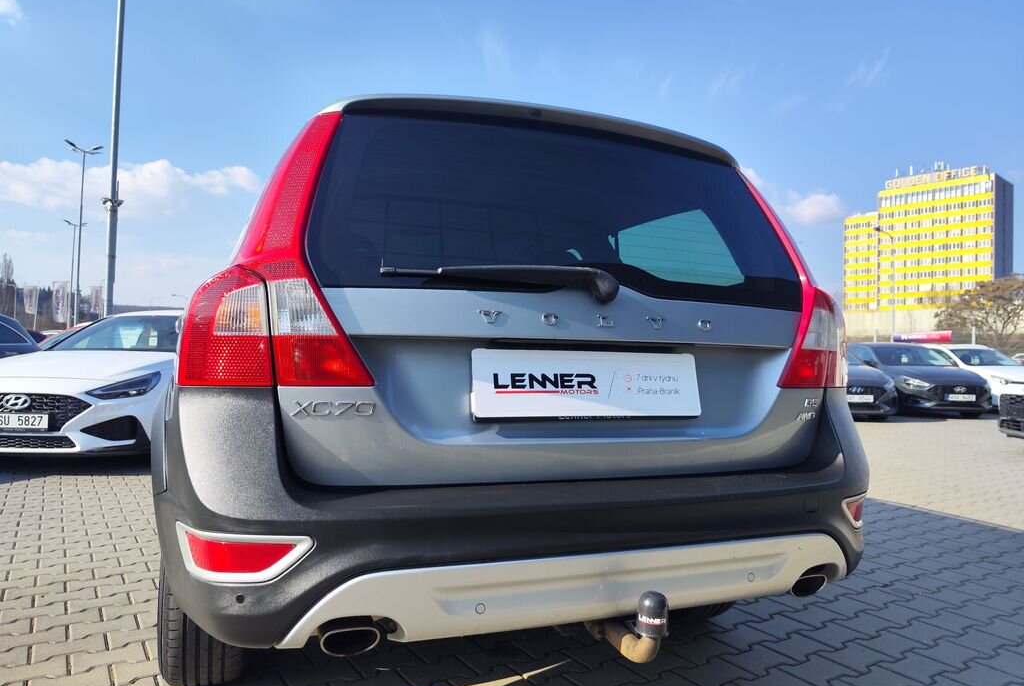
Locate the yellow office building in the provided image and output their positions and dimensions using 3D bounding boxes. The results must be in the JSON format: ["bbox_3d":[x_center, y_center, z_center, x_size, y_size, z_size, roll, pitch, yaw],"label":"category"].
[{"bbox_3d":[111.296,-18.371,185.171,22.820,44.500,37.327,3,-3,-45],"label":"yellow office building"}]

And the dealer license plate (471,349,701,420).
[{"bbox_3d":[0.170,0.092,1.448,0.530,0.138,0.025,1,-8,-20],"label":"dealer license plate"}]

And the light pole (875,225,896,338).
[{"bbox_3d":[20.890,-1.913,38.121,1.300,9.262,0.300,2,-2,-27],"label":"light pole"}]

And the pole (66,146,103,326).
[{"bbox_3d":[-15.969,-3.032,25.113,1.250,8.766,1.200,3,-2,-33],"label":"pole"}]

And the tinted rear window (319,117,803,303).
[{"bbox_3d":[0.156,-0.295,1.514,1.185,0.439,0.115,1,-26,-20],"label":"tinted rear window"}]

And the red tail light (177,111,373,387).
[{"bbox_3d":[-0.464,-0.207,1.323,0.360,0.585,0.270,1,-2,-20],"label":"red tail light"}]

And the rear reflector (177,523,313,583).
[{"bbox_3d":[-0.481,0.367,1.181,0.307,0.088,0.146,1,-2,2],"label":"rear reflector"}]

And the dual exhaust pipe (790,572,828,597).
[{"bbox_3d":[0.648,0.548,1.589,0.100,0.062,0.140,1,-2,-20],"label":"dual exhaust pipe"}]

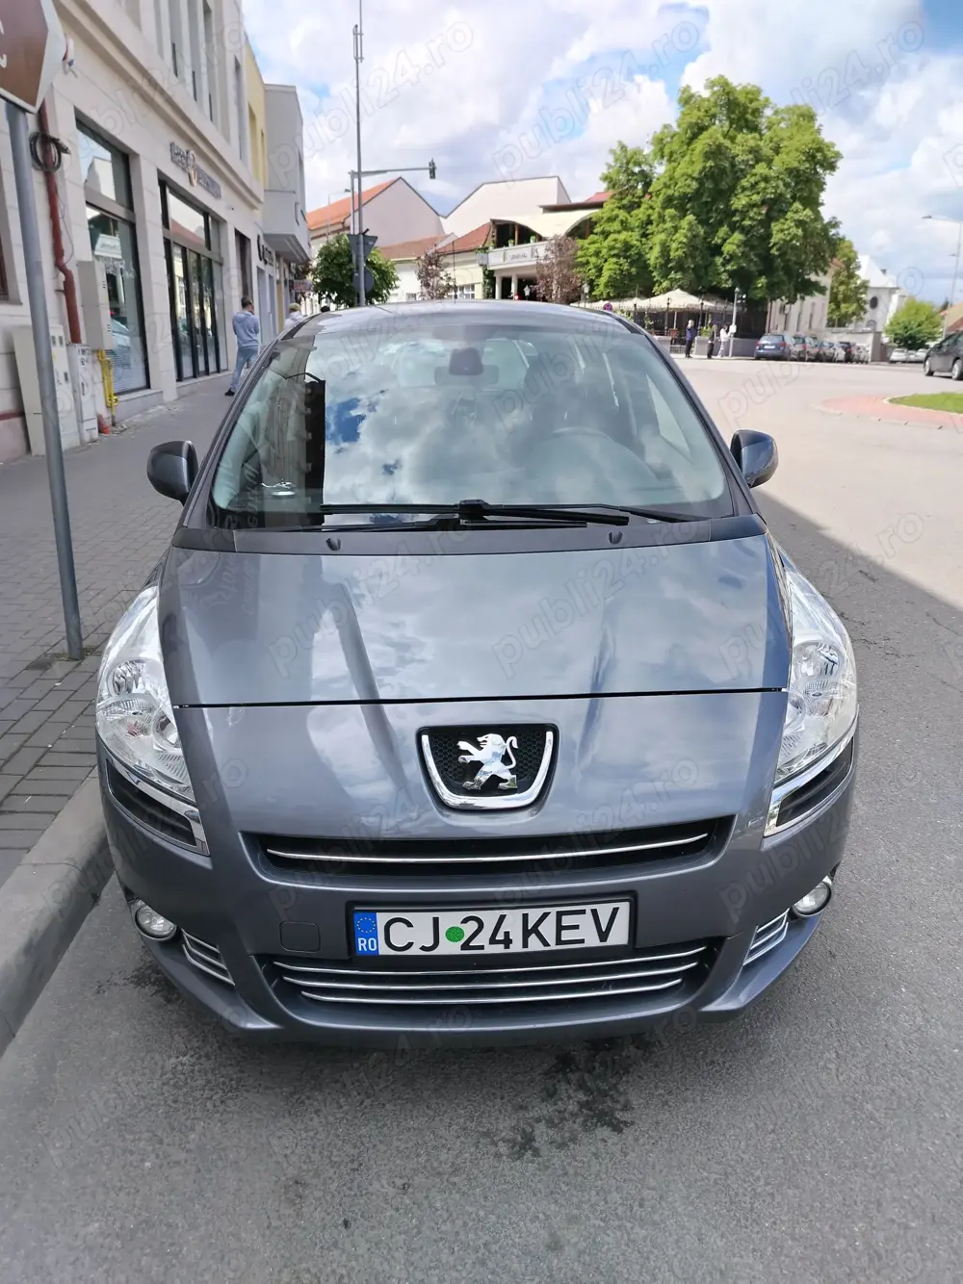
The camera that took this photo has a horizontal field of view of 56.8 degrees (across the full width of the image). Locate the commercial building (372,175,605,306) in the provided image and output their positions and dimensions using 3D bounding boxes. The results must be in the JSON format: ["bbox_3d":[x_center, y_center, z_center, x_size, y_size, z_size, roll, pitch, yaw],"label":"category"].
[{"bbox_3d":[1.124,-23.994,57.000,14.000,10.000,11.000,19,27,39],"label":"commercial building"}]

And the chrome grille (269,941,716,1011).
[{"bbox_3d":[0.028,0.674,1.791,0.906,0.080,0.085,-2,19,-3],"label":"chrome grille"}]

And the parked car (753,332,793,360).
[{"bbox_3d":[16.147,-16.270,48.612,1.780,1.470,4.350,10,22,21],"label":"parked car"}]

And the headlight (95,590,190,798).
[{"bbox_3d":[-0.709,0.100,1.941,0.250,0.290,0.480,-4,21,-9],"label":"headlight"}]

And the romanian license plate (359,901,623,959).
[{"bbox_3d":[0.021,0.547,1.684,0.520,0.110,0.015,-2,20,-1],"label":"romanian license plate"}]

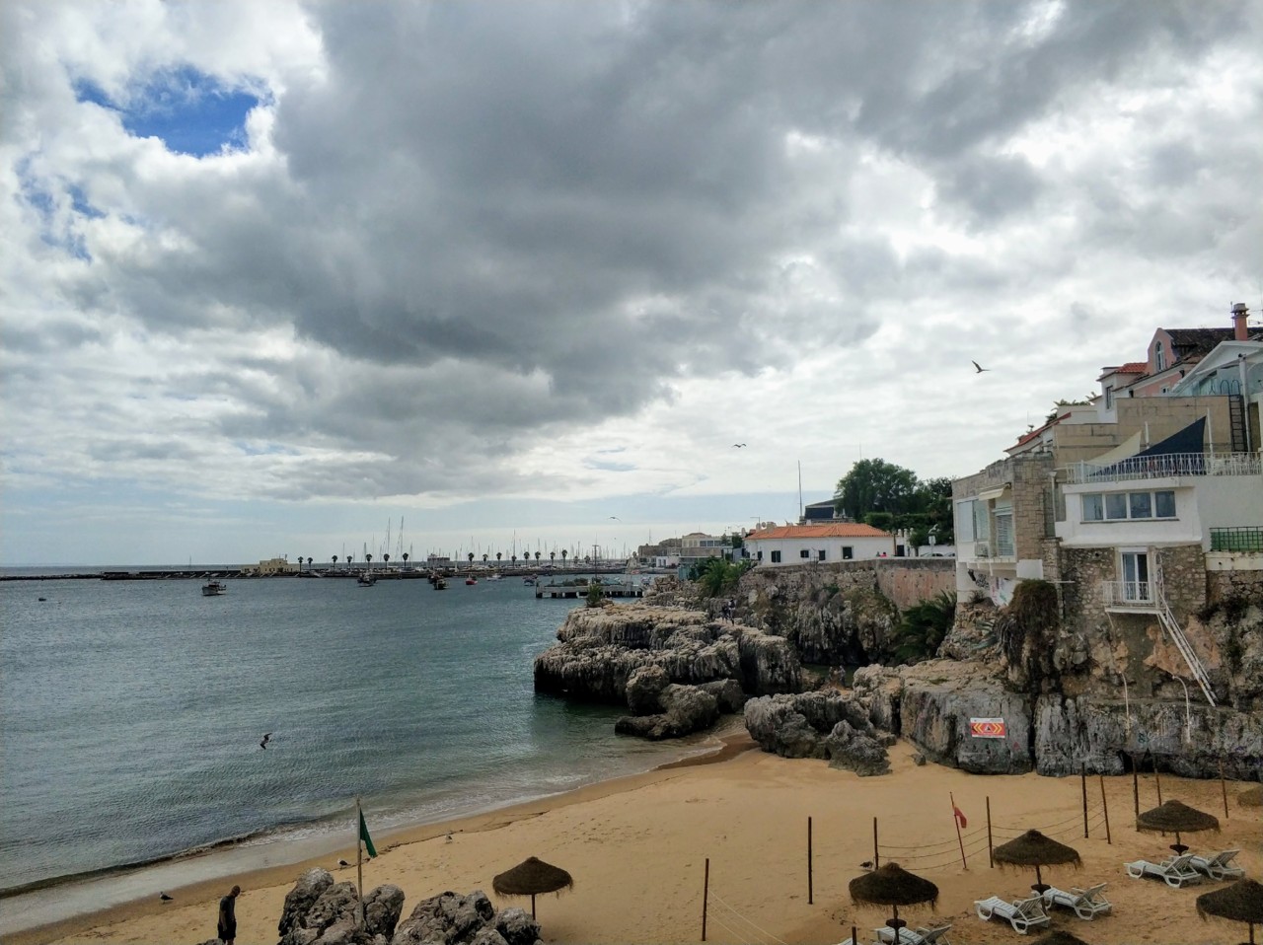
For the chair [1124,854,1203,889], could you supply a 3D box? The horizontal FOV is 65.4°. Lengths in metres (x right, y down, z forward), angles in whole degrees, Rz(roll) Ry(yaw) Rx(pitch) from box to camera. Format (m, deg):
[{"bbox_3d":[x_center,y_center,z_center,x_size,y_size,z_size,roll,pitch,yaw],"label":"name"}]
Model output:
[{"bbox_3d":[12.948,9.588,24.014,0.690,0.780,1.790,2,-8,-25],"label":"chair"}]

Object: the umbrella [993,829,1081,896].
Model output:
[{"bbox_3d":[9.417,9.224,22.650,2.040,2.000,2.040,-7,-5,21],"label":"umbrella"}]

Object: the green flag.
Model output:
[{"bbox_3d":[-5.620,7.715,21.000,0.400,1.040,0.180,1,-5,-15],"label":"green flag"}]

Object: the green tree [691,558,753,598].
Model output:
[{"bbox_3d":[7.246,8.434,79.000,4.900,3.400,4.200,-1,-5,5],"label":"green tree"}]

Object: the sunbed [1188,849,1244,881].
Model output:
[{"bbox_3d":[14.333,9.638,24.523,0.690,0.780,1.790,1,-8,-17],"label":"sunbed"}]

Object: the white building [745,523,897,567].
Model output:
[{"bbox_3d":[17.950,7.020,94.000,13.000,4.100,7.000,-2,-5,19],"label":"white building"}]

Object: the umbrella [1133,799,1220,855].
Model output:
[{"bbox_3d":[13.495,9.031,24.300,2.060,1.950,2.060,-5,-6,28],"label":"umbrella"}]

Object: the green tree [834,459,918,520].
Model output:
[{"bbox_3d":[29.771,2.827,120.000,10.300,9.200,9.500,-2,-5,14],"label":"green tree"}]

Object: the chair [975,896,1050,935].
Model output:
[{"bbox_3d":[8.623,9.825,22.314,0.690,0.780,1.790,2,-8,-23],"label":"chair"}]

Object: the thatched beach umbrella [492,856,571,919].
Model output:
[{"bbox_3d":[-2.465,10.727,24.900,2.030,2.000,2.030,-1,-5,-6],"label":"thatched beach umbrella"}]

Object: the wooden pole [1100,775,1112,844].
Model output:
[{"bbox_3d":[13.005,9.270,27.000,0.080,1.950,0.080,-7,-6,24],"label":"wooden pole"}]

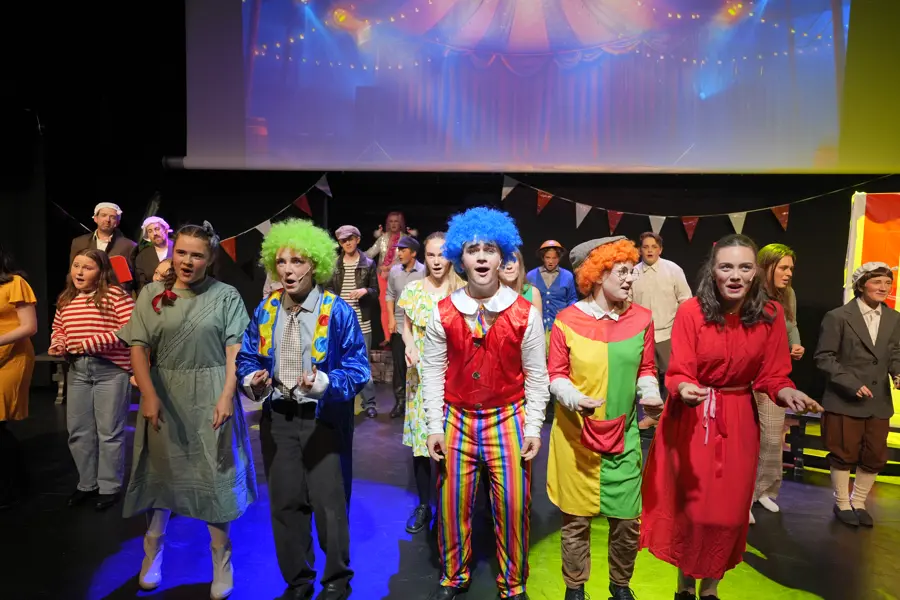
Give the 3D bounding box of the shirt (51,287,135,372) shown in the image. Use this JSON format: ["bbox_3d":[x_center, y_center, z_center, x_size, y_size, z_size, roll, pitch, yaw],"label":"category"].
[{"bbox_3d":[-1.955,0.162,3.300,0.470,0.490,0.340,1,5,0],"label":"shirt"}]

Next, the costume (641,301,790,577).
[{"bbox_3d":[1.074,0.534,2.400,0.540,1.150,0.480,2,5,14],"label":"costume"}]

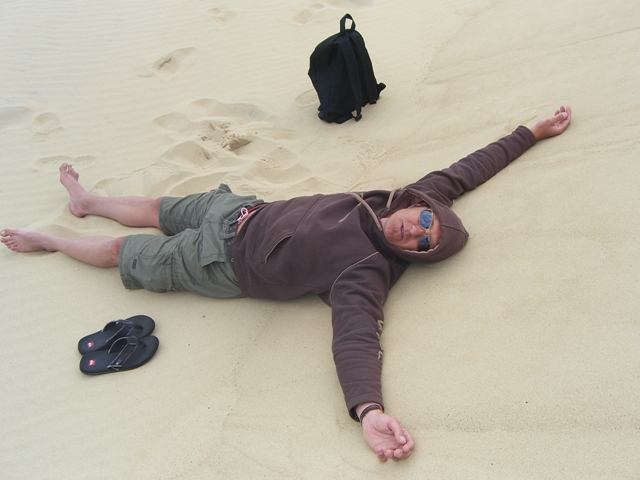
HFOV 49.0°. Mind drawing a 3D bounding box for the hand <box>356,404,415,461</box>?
[{"bbox_3d":[0.168,0.497,1.836,0.100,0.080,0.160,-28,41,-7],"label":"hand"}]

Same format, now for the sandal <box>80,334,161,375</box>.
[{"bbox_3d":[-0.672,0.383,2.361,0.285,0.060,0.110,-15,41,8],"label":"sandal"}]

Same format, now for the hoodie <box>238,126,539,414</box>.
[{"bbox_3d":[0.165,-0.021,2.271,0.880,0.260,1.200,2,46,26],"label":"hoodie"}]

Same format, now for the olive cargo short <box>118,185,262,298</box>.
[{"bbox_3d":[-0.446,-0.034,2.582,0.580,0.220,0.480,2,46,26],"label":"olive cargo short"}]

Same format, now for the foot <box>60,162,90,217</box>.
[{"bbox_3d":[-1.069,-0.230,3.058,0.110,0.245,0.095,-5,18,28],"label":"foot"}]

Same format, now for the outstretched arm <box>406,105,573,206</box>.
[{"bbox_3d":[0.592,-0.293,2.461,0.690,0.130,0.140,-31,41,-10],"label":"outstretched arm"}]

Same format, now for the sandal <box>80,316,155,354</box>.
[{"bbox_3d":[-0.702,0.327,2.434,0.285,0.060,0.110,-17,41,7],"label":"sandal"}]

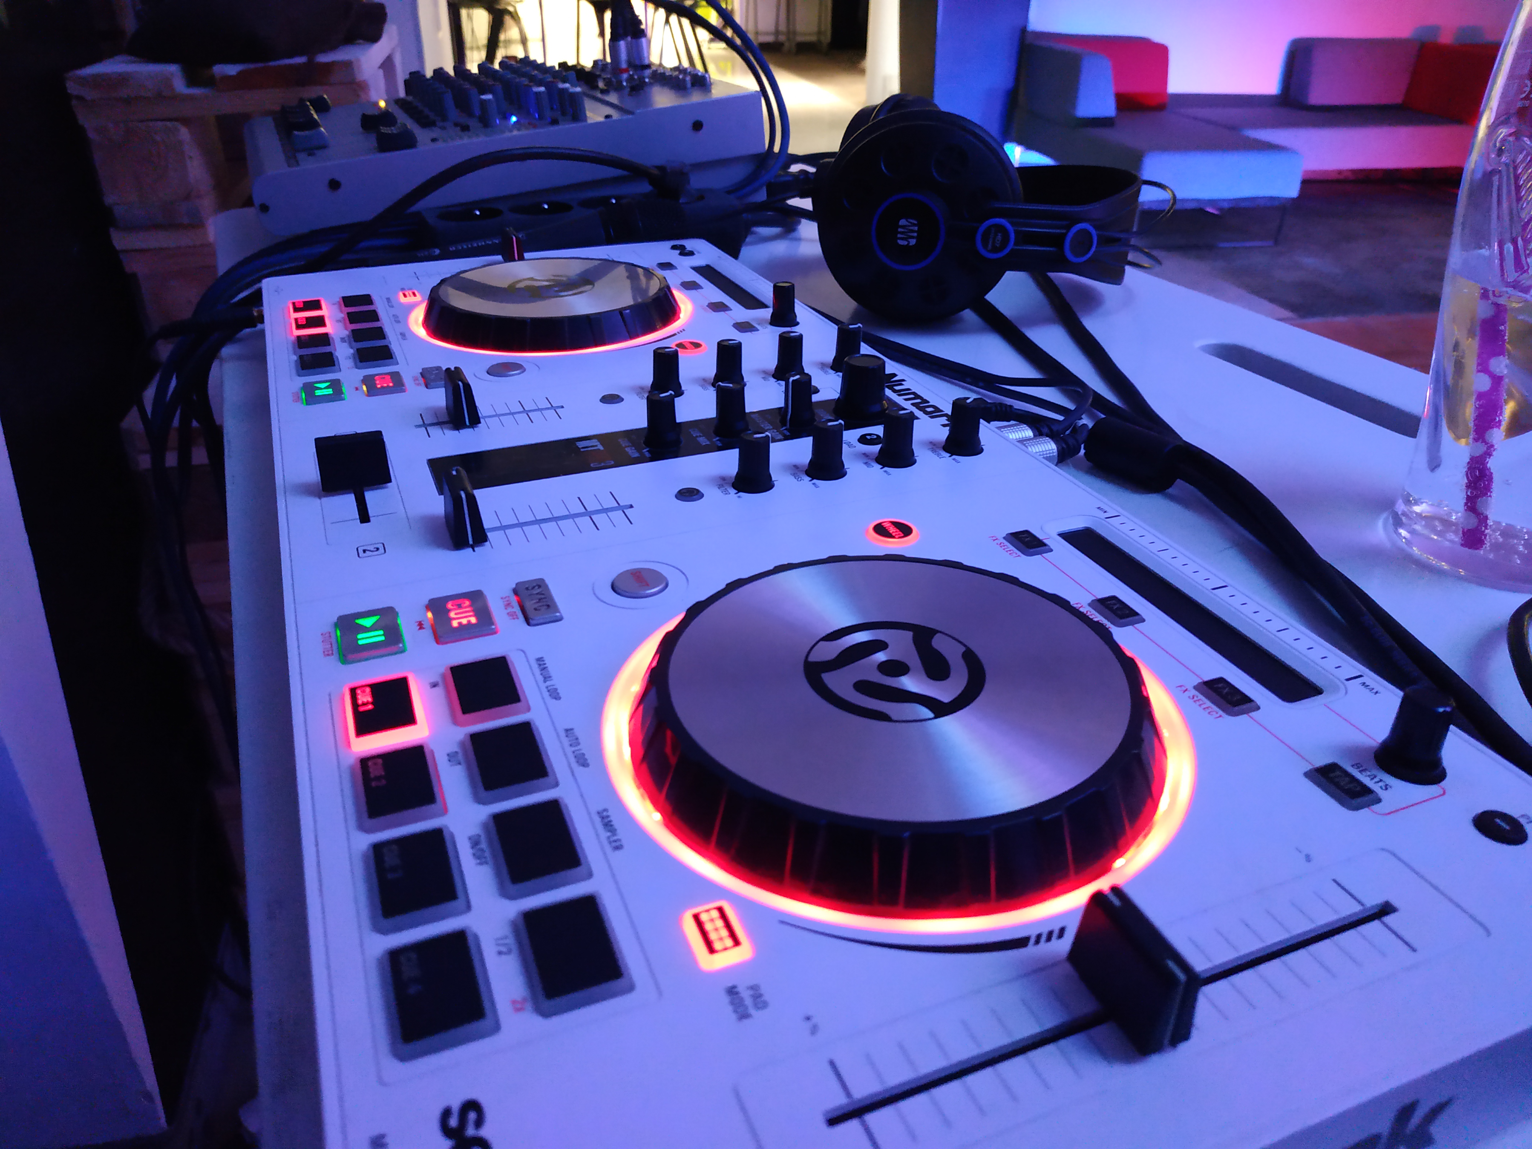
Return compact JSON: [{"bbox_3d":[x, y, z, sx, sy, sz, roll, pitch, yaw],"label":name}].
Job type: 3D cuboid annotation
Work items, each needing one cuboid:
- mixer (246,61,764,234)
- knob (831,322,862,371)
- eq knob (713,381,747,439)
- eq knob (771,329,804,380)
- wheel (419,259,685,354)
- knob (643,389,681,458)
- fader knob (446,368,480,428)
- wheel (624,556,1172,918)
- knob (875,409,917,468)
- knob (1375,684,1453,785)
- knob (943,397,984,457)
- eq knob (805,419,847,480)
[{"bbox_3d":[-0.206,-0.338,0.808,0.340,0.090,0.252,-11,32,-20],"label":"mixer"},{"bbox_3d":[0.033,-0.090,0.420,0.013,0.016,0.013,1,30,0],"label":"knob"},{"bbox_3d":[-0.012,-0.056,0.362,0.013,0.016,0.013,1,30,0],"label":"eq knob"},{"bbox_3d":[0.009,-0.085,0.410,0.013,0.016,0.013,1,30,0],"label":"eq knob"},{"bbox_3d":[-0.097,-0.125,0.480,0.115,0.013,0.115,1,30,0],"label":"wheel"},{"bbox_3d":[-0.035,-0.052,0.354,0.013,0.016,0.013,-12,33,-20],"label":"knob"},{"bbox_3d":[-0.105,-0.061,0.367,0.009,0.016,0.019,-12,33,-20],"label":"fader knob"},{"bbox_3d":[0.027,0.024,0.229,0.115,0.013,0.115,1,30,0],"label":"wheel"},{"bbox_3d":[0.043,-0.044,0.342,0.013,0.016,0.013,1,30,0],"label":"knob"},{"bbox_3d":[0.132,0.032,0.214,0.013,0.016,0.013,-12,33,-20],"label":"knob"},{"bbox_3d":[0.066,-0.049,0.351,0.013,0.016,0.013,12,32,18],"label":"knob"},{"bbox_3d":[0.019,-0.040,0.334,0.013,0.016,0.013,1,30,0],"label":"eq knob"}]

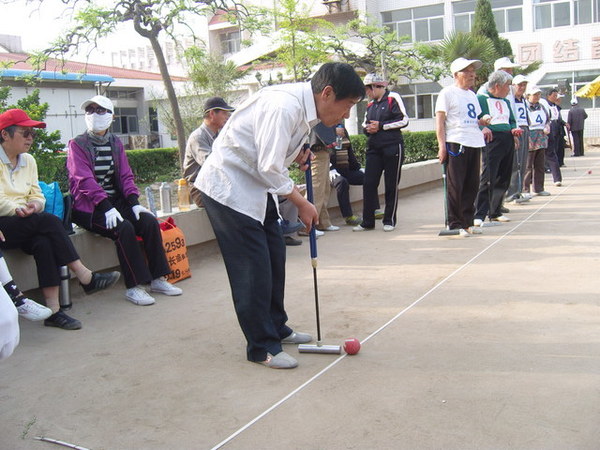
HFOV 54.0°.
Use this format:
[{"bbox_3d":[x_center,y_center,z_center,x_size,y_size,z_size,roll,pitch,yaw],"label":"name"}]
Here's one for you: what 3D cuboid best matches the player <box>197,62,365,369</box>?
[{"bbox_3d":[-0.054,-0.058,2.726,0.760,1.370,0.520,0,10,10],"label":"player"}]

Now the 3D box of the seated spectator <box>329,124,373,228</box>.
[{"bbox_3d":[0.579,-0.595,6.198,0.740,1.230,0.560,6,12,38],"label":"seated spectator"}]

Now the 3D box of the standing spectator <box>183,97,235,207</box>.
[{"bbox_3d":[-0.622,-0.366,4.944,0.780,1.280,0.540,3,11,27],"label":"standing spectator"}]

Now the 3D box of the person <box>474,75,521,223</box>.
[{"bbox_3d":[2.053,-0.809,6.139,0.500,1.570,0.380,-6,10,-23],"label":"person"}]

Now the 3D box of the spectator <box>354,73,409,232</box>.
[{"bbox_3d":[0.823,-0.742,5.969,0.500,1.580,0.340,5,12,35],"label":"spectator"}]

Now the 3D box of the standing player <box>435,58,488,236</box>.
[{"bbox_3d":[1.562,-0.742,5.603,0.360,1.650,0.520,7,13,42],"label":"standing player"}]

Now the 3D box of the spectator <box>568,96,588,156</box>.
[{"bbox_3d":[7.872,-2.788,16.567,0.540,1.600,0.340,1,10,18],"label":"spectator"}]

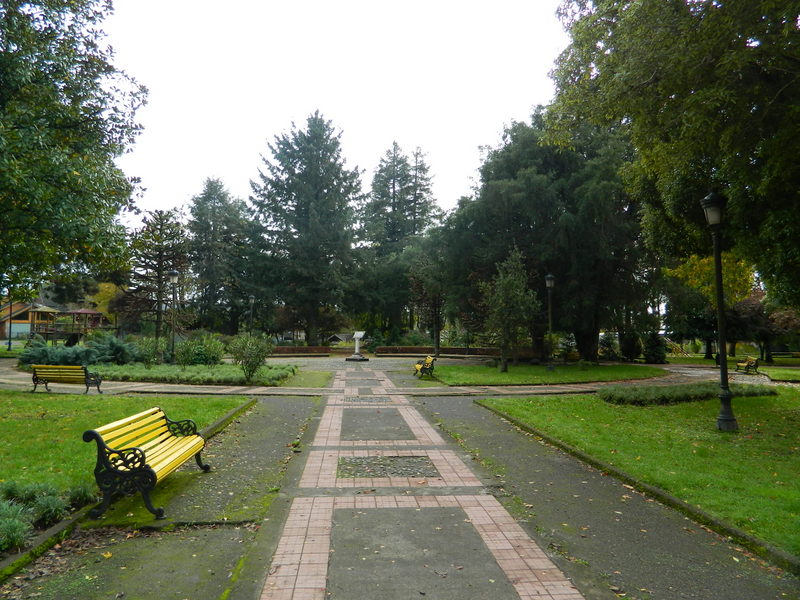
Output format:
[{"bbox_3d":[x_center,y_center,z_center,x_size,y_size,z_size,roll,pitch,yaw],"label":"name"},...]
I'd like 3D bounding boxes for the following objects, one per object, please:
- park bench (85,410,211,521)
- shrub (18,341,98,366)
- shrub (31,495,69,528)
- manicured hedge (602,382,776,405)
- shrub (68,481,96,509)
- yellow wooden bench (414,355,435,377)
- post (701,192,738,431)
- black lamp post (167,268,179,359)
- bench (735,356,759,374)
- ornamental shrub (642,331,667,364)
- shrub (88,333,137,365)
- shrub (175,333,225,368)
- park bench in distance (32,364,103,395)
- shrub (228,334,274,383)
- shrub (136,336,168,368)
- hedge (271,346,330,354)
[{"bbox_3d":[-2.584,1.645,6.176,0.710,0.810,1.930,0,-4,-6],"label":"park bench"},{"bbox_3d":[-15.662,2.466,26.542,3.600,1.250,2.200,0,-4,0],"label":"shrub"},{"bbox_3d":[-2.968,1.765,4.915,0.310,0.230,0.310,0,-4,0],"label":"shrub"},{"bbox_3d":[7.883,2.479,15.526,5.900,0.320,1.750,2,-4,-28],"label":"manicured hedge"},{"bbox_3d":[-2.995,1.822,5.540,0.300,0.260,0.300,0,-4,0],"label":"shrub"},{"bbox_3d":[1.052,2.813,24.139,0.730,0.775,1.830,1,-4,-5],"label":"yellow wooden bench"},{"bbox_3d":[5.654,0.189,10.206,0.450,4.150,0.450,0,-4,0],"label":"post"},{"bbox_3d":[-9.173,0.847,23.538,0.460,4.050,0.460,0,-4,0],"label":"black lamp post"},{"bbox_3d":[17.907,3.307,29.729,0.730,0.775,1.830,-1,-4,16],"label":"bench"},{"bbox_3d":[13.875,2.549,31.563,1.300,1.860,1.300,0,-4,0],"label":"ornamental shrub"},{"bbox_3d":[-12.541,2.225,25.203,2.100,1.450,2.000,0,-4,0],"label":"shrub"},{"bbox_3d":[-7.912,2.123,22.848,1.900,1.400,1.500,0,-4,0],"label":"shrub"},{"bbox_3d":[-9.222,2.204,16.004,1.830,0.775,0.730,-1,-4,15],"label":"park bench in distance"},{"bbox_3d":[-5.082,2.012,19.709,1.550,1.600,1.500,0,-4,0],"label":"shrub"},{"bbox_3d":[-9.759,2.130,22.646,1.250,1.360,1.200,0,-4,0],"label":"shrub"},{"bbox_3d":[-7.749,3.950,45.024,4.800,0.700,0.800,0,-4,0],"label":"hedge"}]

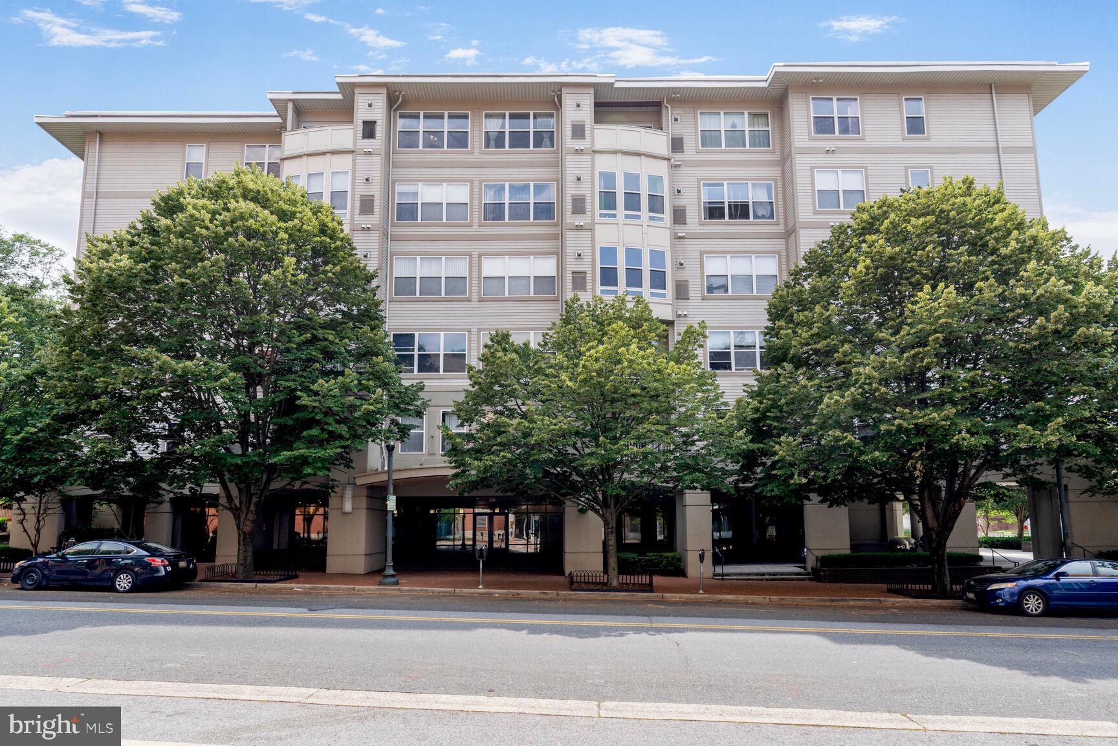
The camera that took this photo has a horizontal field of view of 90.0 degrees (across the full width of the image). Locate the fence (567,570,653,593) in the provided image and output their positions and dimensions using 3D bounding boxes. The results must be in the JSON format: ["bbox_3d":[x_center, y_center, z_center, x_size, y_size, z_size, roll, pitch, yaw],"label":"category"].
[{"bbox_3d":[1.670,6.710,18.100,2.530,0.500,1.450,-1,-10,3],"label":"fence"}]

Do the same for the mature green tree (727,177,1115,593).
[{"bbox_3d":[11.000,0.380,18.000,11.200,13.400,10.300,-1,-10,3],"label":"mature green tree"}]

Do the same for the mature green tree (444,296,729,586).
[{"bbox_3d":[0.900,2.230,18.300,8.900,9.400,8.400,-1,-10,3],"label":"mature green tree"}]

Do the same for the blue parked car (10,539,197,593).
[{"bbox_3d":[-13.550,5.740,16.850,4.860,1.470,1.830,-1,-10,3],"label":"blue parked car"}]

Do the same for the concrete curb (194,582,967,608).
[{"bbox_3d":[0.170,6.840,17.300,23.900,0.170,0.250,0,-10,3],"label":"concrete curb"}]

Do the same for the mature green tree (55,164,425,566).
[{"bbox_3d":[-10.000,-0.050,19.000,11.000,13.900,10.300,-1,-10,3],"label":"mature green tree"}]

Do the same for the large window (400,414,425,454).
[{"bbox_3d":[-5.890,2.360,22.300,0.990,1.760,0.120,0,-10,0],"label":"large window"}]

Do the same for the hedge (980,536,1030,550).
[{"bbox_3d":[29.600,11.200,37.000,4.200,0.880,1.200,0,-10,0],"label":"hedge"}]

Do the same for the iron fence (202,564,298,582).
[{"bbox_3d":[-10.310,6.690,18.690,2.500,0.500,1.450,-1,-10,3],"label":"iron fence"}]

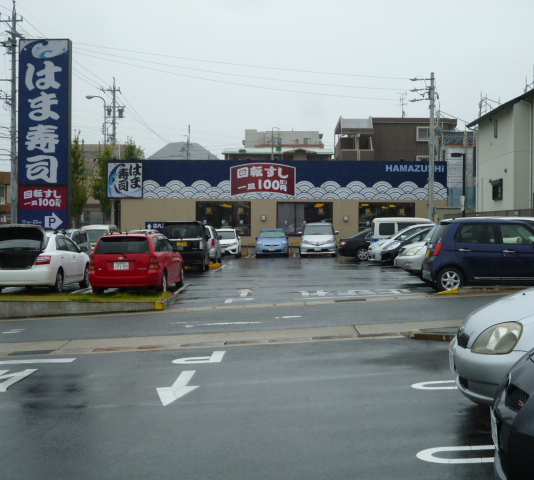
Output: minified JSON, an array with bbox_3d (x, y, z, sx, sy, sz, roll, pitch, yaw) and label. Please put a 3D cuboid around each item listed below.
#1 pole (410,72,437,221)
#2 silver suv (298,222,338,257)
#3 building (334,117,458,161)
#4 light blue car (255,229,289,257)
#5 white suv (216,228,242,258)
[{"bbox_3d":[7.982,-3.802,47.000,1.350,9.430,0.500,0,1,-1],"label":"pole"},{"bbox_3d":[2.600,-0.010,48.300,1.800,1.760,4.750,0,1,1],"label":"silver suv"},{"bbox_3d":[12.200,-5.549,92.000,11.200,11.950,12.000,0,1,-2],"label":"building"},{"bbox_3d":[0.320,0.185,48.900,1.750,1.500,4.450,0,1,1],"label":"light blue car"},{"bbox_3d":[-2.150,0.190,49.200,1.720,1.540,4.100,0,1,2],"label":"white suv"}]

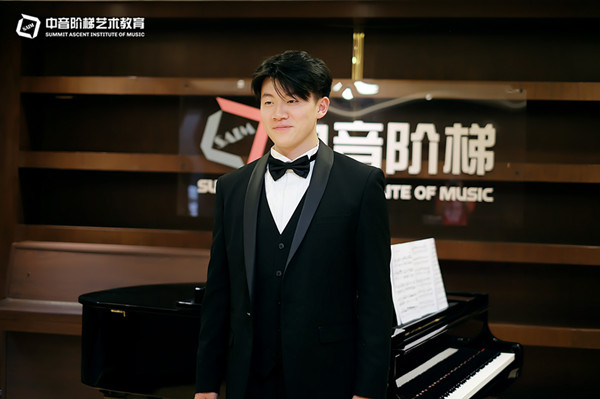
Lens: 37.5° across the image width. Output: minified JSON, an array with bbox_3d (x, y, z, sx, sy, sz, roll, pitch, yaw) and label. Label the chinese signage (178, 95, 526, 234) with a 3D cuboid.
[{"bbox_3d":[0.236,-0.220,4.404,1.735,0.685,0.040,2,2,9],"label":"chinese signage"}]

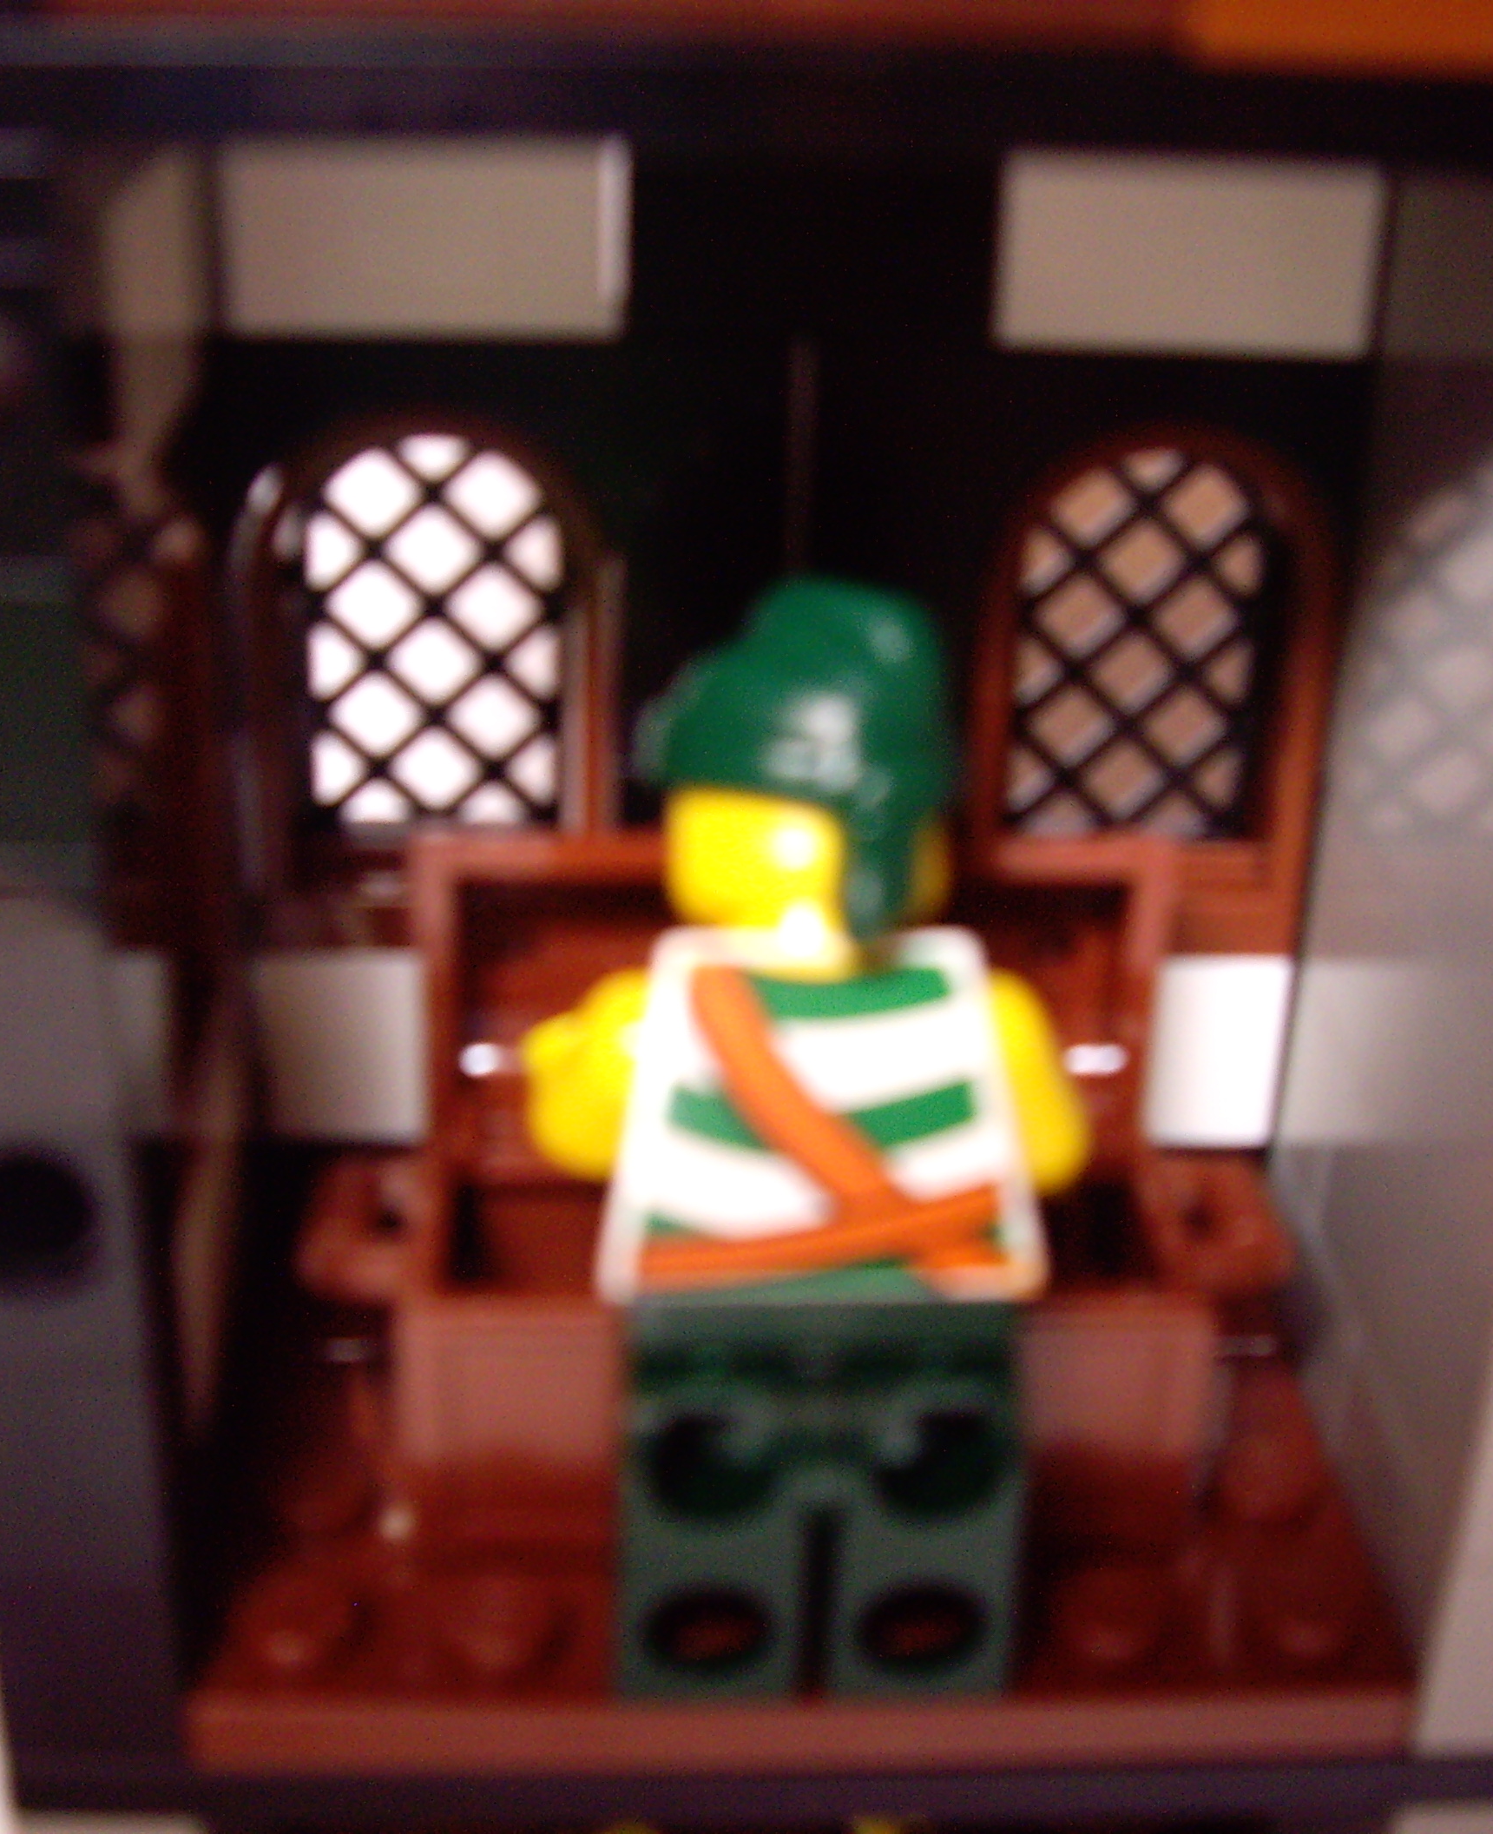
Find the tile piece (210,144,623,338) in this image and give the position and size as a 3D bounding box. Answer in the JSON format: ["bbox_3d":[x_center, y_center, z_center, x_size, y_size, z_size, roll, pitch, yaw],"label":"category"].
[{"bbox_3d":[-0.014,-0.029,0.113,0.016,0.009,0.006,0,22,-3],"label":"tile piece"}]

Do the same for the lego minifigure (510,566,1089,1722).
[{"bbox_3d":[0.002,0.009,0.101,0.022,0.042,0.012,0,22,-3],"label":"lego minifigure"}]

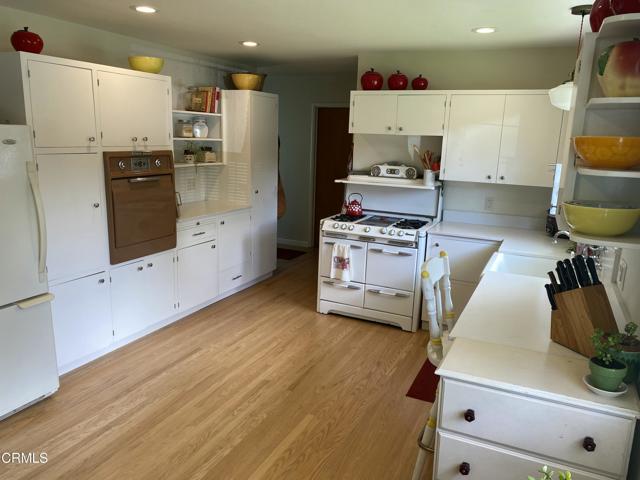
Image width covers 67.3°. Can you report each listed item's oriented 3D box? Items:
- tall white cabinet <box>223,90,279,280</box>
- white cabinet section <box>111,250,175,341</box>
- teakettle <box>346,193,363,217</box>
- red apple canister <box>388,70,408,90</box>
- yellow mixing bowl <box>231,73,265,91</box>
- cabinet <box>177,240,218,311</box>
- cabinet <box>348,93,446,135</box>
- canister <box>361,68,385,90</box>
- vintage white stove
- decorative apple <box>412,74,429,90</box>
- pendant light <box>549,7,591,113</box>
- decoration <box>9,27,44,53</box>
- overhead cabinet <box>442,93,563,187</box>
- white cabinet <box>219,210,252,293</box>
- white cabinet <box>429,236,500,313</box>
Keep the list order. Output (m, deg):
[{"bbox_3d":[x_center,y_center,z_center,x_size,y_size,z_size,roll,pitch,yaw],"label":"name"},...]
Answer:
[{"bbox_3d":[-0.912,-0.571,5.454,0.650,2.100,0.560,8,13,25],"label":"tall white cabinet"},{"bbox_3d":[-1.695,0.418,4.127,0.550,0.583,0.710,8,13,25],"label":"white cabinet section"},{"bbox_3d":[0.327,-0.333,4.586,0.190,0.223,0.155,4,12,9],"label":"teakettle"},{"bbox_3d":[0.721,-1.454,4.423,0.183,0.192,0.183,7,13,25],"label":"red apple canister"},{"bbox_3d":[-0.762,-1.661,5.109,0.320,0.170,0.320,2,12,0],"label":"yellow mixing bowl"},{"bbox_3d":[-1.384,0.296,4.596,0.580,0.589,0.556,7,13,25],"label":"cabinet"},{"bbox_3d":[0.751,-1.171,4.466,0.880,0.382,0.332,7,13,25],"label":"cabinet"},{"bbox_3d":[0.494,-1.498,4.525,0.208,0.222,0.208,7,13,25],"label":"canister"},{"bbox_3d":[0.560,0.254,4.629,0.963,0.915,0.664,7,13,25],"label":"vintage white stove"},{"bbox_3d":[0.906,-1.411,4.342,0.145,0.152,0.145,7,13,25],"label":"decorative apple"},{"bbox_3d":[1.591,-1.115,2.992,0.245,0.598,0.245,7,13,25],"label":"pendant light"},{"bbox_3d":[-1.776,-1.203,2.918,0.172,0.166,0.172,7,13,25],"label":"decoration"},{"bbox_3d":[1.563,-0.856,4.029,0.920,0.745,0.300,8,13,25],"label":"overhead cabinet"},{"bbox_3d":[-1.173,0.123,5.094,0.650,0.880,0.560,8,13,25],"label":"white cabinet"},{"bbox_3d":[1.296,0.377,4.263,0.610,0.880,0.540,8,13,25],"label":"white cabinet"}]

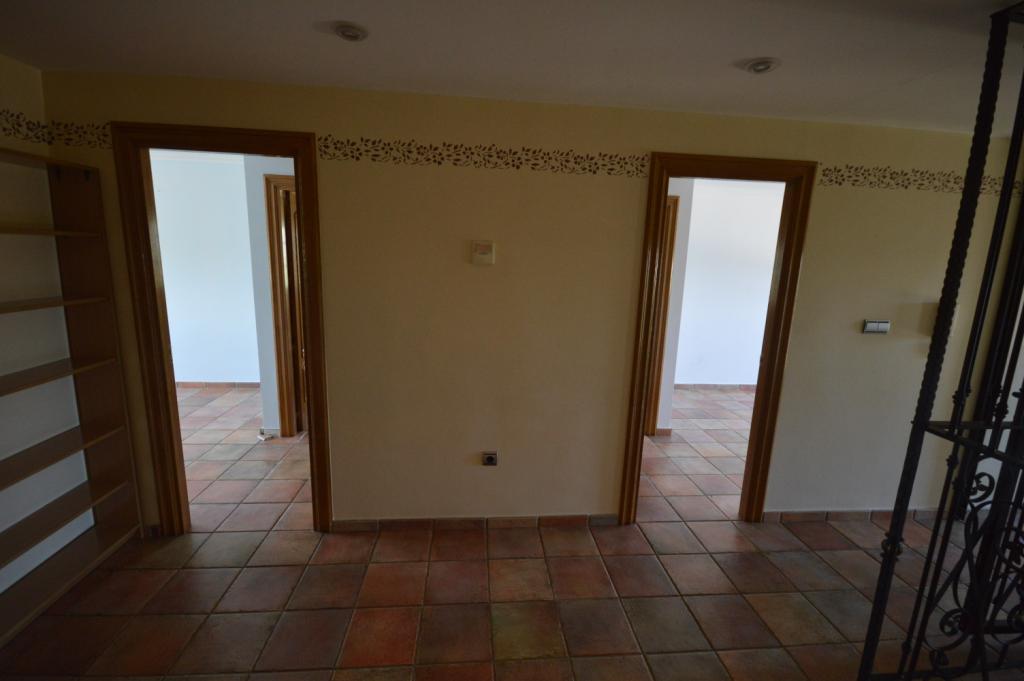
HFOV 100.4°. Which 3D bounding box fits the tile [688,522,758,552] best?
[{"bbox_3d":[1.263,1.192,2.578,0.302,0.012,0.291,1,10,-5],"label":"tile"}]

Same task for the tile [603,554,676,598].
[{"bbox_3d":[0.663,1.230,2.224,0.305,0.012,0.287,1,11,-5],"label":"tile"}]

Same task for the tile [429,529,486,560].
[{"bbox_3d":[-0.289,1.143,2.398,0.299,0.012,0.280,1,11,-5],"label":"tile"}]

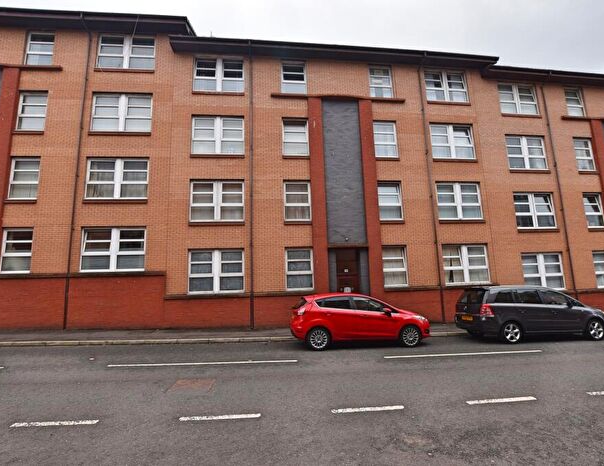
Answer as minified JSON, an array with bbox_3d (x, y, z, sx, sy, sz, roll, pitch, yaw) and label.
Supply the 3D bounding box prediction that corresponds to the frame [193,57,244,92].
[{"bbox_3d":[-3.538,-6.829,12.600,2.078,1.721,0.120,-1,-9,-7],"label":"frame"}]

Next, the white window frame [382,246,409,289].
[{"bbox_3d":[3.845,1.431,12.102,1.034,1.626,0.120,-1,-9,-7],"label":"white window frame"}]

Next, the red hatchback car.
[{"bbox_3d":[1.665,2.430,8.532,3.970,1.490,1.760,1,-9,-6],"label":"red hatchback car"}]

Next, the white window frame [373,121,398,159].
[{"bbox_3d":[3.602,-3.999,12.554,1.019,1.589,0.110,-1,-9,-6],"label":"white window frame"}]

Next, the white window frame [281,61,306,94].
[{"bbox_3d":[-0.326,-6.610,12.522,1.044,1.439,0.110,-1,-9,-6],"label":"white window frame"}]

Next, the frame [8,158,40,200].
[{"bbox_3d":[-10.418,-2.041,11.046,1.029,1.602,0.120,-1,-9,-7],"label":"frame"}]

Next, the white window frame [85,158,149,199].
[{"bbox_3d":[-7.152,-2.105,11.426,2.301,1.644,0.120,-1,-9,-7],"label":"white window frame"}]

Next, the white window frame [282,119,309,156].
[{"bbox_3d":[-0.242,-3.942,12.124,1.044,1.561,0.110,-1,-9,-6],"label":"white window frame"}]

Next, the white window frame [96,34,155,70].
[{"bbox_3d":[-7.114,-7.315,11.886,2.216,1.481,0.110,-1,-9,-6],"label":"white window frame"}]

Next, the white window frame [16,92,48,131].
[{"bbox_3d":[-10.238,-4.612,11.130,0.993,1.589,0.110,-1,-9,-6],"label":"white window frame"}]

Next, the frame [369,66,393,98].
[{"bbox_3d":[3.608,-6.931,13.427,1.050,1.606,0.120,-1,-9,-7],"label":"frame"}]

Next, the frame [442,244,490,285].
[{"bbox_3d":[6.817,1.324,12.094,2.010,1.566,0.110,-1,-9,-6],"label":"frame"}]

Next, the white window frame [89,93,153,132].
[{"bbox_3d":[-7.049,-4.693,11.492,2.228,1.570,0.110,-1,-9,-6],"label":"white window frame"}]

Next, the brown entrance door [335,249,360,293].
[{"bbox_3d":[2.009,2.052,12.140,1.045,2.750,0.120,-1,-9,-7],"label":"brown entrance door"}]

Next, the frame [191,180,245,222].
[{"bbox_3d":[-3.278,-1.226,11.377,2.019,1.591,0.110,-1,-9,-6],"label":"frame"}]

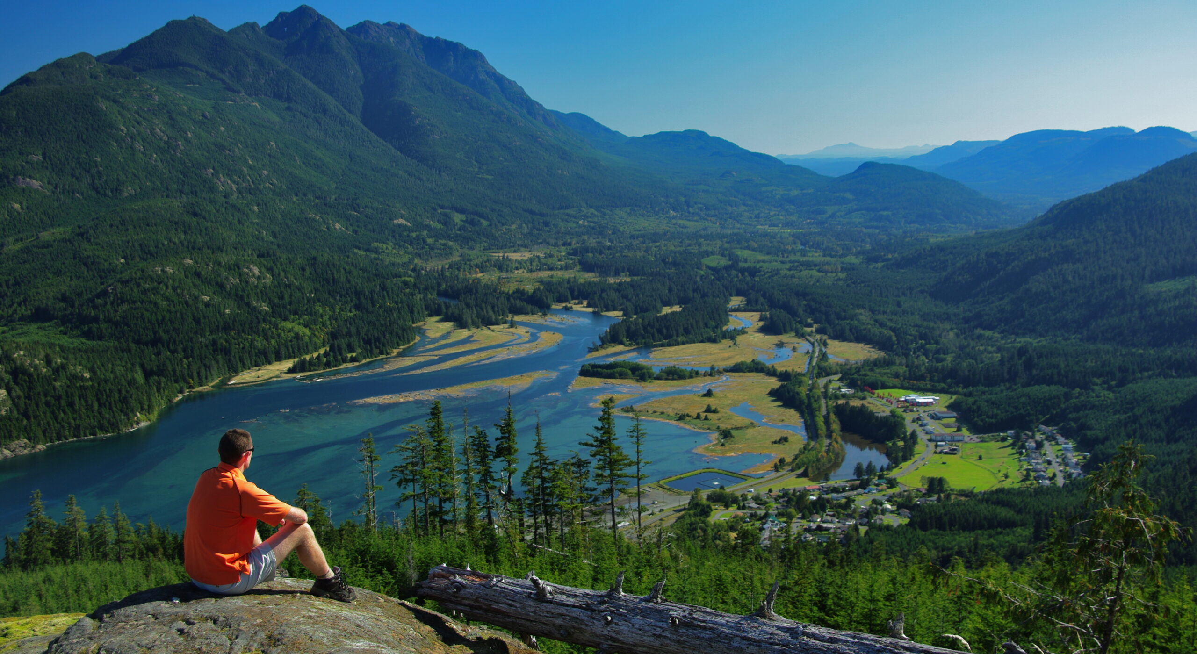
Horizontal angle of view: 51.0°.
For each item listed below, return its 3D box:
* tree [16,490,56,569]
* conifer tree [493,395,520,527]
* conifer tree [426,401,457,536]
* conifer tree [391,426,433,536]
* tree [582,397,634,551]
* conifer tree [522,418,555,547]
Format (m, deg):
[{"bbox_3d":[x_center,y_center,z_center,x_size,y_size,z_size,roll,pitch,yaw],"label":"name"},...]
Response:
[{"bbox_3d":[-73.640,26.790,164.320,5.140,11.090,4.990,-1,7,0],"label":"tree"},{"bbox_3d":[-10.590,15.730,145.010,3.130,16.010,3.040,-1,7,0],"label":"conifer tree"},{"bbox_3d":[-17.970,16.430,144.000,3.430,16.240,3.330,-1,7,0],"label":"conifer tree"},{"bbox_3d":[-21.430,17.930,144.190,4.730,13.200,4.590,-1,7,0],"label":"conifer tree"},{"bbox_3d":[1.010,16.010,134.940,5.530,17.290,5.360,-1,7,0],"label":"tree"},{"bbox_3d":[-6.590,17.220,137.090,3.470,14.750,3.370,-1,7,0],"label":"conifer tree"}]

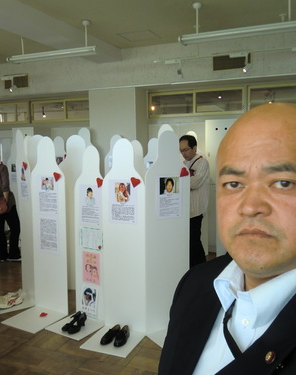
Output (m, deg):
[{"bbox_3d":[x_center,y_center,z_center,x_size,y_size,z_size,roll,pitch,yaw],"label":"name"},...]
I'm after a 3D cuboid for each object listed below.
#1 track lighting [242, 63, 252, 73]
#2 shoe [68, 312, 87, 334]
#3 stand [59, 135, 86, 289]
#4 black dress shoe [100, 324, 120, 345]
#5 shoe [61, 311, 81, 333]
[{"bbox_3d":[1.149,-1.386,4.336,0.070,0.080,0.120,4,49,41],"label":"track lighting"},{"bbox_3d":[-0.591,1.158,3.216,0.080,0.120,0.208,3,5,31],"label":"shoe"},{"bbox_3d":[-0.795,0.275,4.345,0.400,1.722,0.400,0,4,3],"label":"stand"},{"bbox_3d":[-0.301,1.189,3.054,0.090,0.080,0.248,2,5,25],"label":"black dress shoe"},{"bbox_3d":[-0.653,1.154,3.260,0.080,0.120,0.208,3,6,37],"label":"shoe"}]

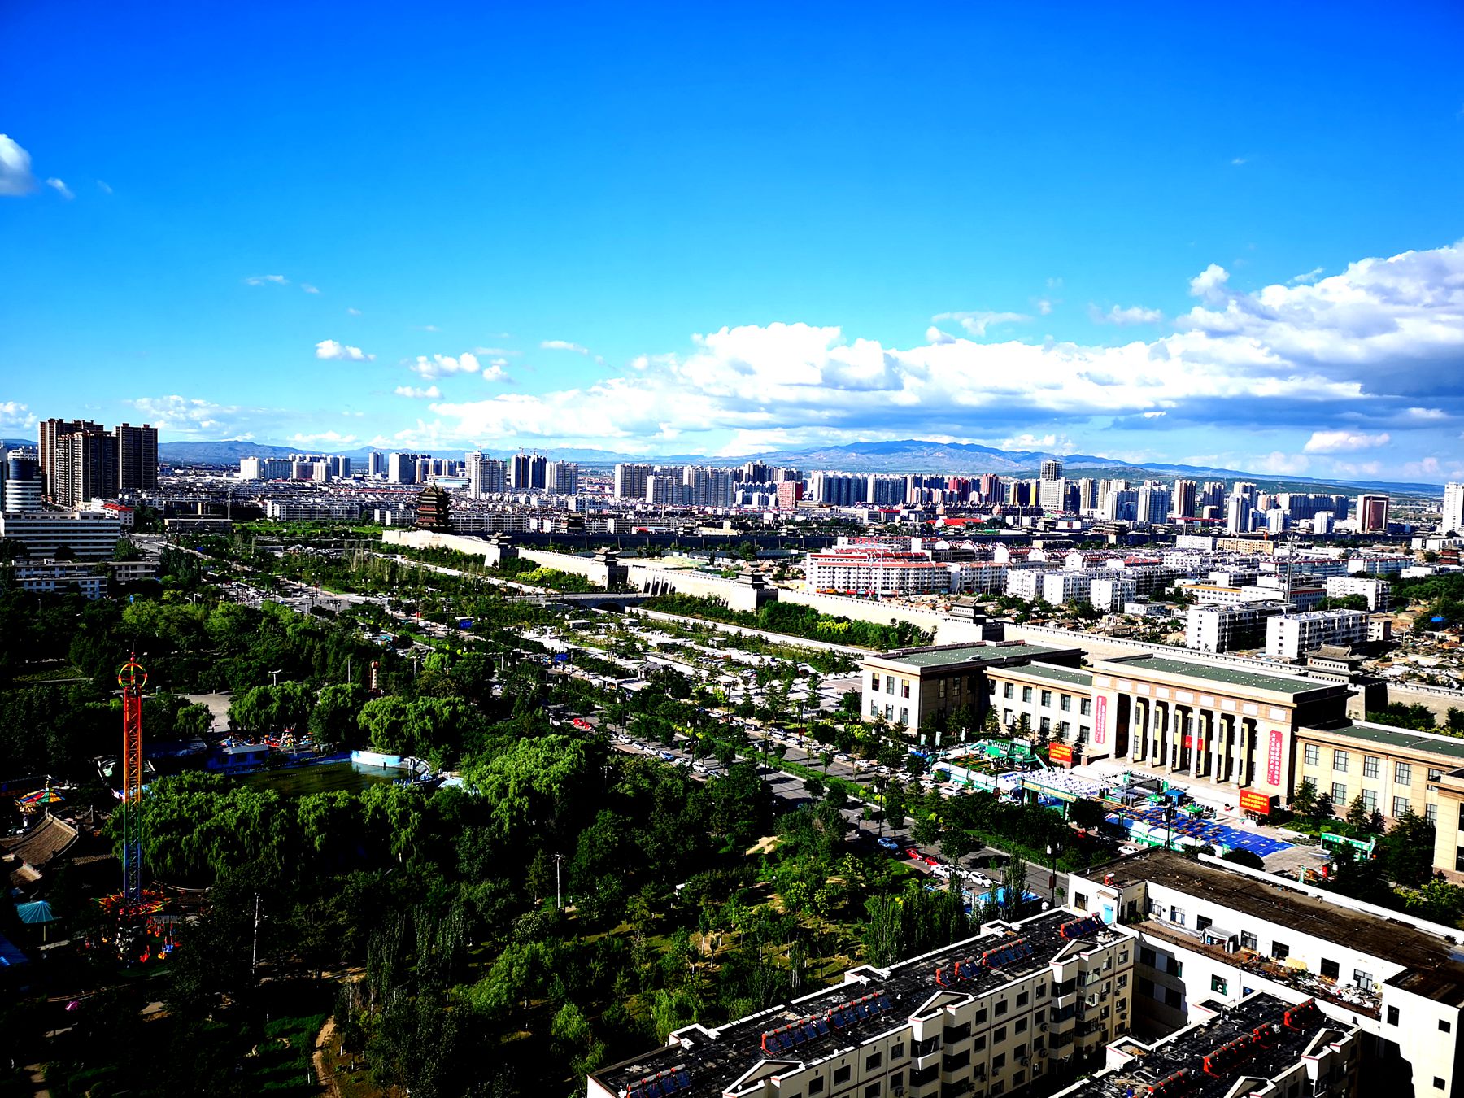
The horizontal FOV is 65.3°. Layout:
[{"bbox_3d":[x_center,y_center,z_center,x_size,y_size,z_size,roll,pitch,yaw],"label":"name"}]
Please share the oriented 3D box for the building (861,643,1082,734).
[{"bbox_3d":[70.867,40.035,338.349,70.500,19.176,24.323,-1,5,-38],"label":"building"}]

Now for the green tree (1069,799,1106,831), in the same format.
[{"bbox_3d":[71.103,52.985,227.528,6.900,6.100,6.900,-1,5,-38],"label":"green tree"}]

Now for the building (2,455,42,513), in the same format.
[{"bbox_3d":[-516.556,-35.077,831.131,23.500,67.000,23.000,-1,5,-38],"label":"building"}]

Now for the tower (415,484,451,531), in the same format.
[{"bbox_3d":[-230.743,-30.460,882.791,22.800,37.800,22.800,2,4,7],"label":"tower"}]

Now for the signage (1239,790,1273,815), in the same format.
[{"bbox_3d":[108.483,52.324,236.507,0.400,3.750,6.050,-1,5,-38],"label":"signage"}]

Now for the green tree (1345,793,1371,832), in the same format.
[{"bbox_3d":[129.415,54.446,235.728,5.100,7.900,5.100,-1,5,-38],"label":"green tree"}]

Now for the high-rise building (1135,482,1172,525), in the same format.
[{"bbox_3d":[650.481,-62.026,1760.000,52.000,78.580,18.000,-1,5,-38],"label":"high-rise building"}]

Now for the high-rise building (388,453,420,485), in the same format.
[{"bbox_3d":[-877.420,-208.509,3048.547,54.000,89.000,44.000,-1,5,-38],"label":"high-rise building"}]

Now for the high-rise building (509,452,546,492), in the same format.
[{"bbox_3d":[-422.412,-149.440,2380.000,72.000,93.610,18.000,-1,5,-38],"label":"high-rise building"}]

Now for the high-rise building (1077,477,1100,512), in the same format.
[{"bbox_3d":[765.625,-108.607,2450.000,26.000,86.860,24.000,-1,5,-38],"label":"high-rise building"}]

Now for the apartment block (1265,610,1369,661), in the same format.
[{"bbox_3d":[252.942,36.809,493.165,62.500,17.000,13.600,-1,5,-38],"label":"apartment block"}]

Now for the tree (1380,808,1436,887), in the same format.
[{"bbox_3d":[122.727,53.698,206.385,9.300,13.000,9.300,-1,5,-38],"label":"tree"}]

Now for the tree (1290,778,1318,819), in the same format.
[{"bbox_3d":[122.031,53.221,243.105,5.800,8.900,5.800,-1,5,-38],"label":"tree"}]

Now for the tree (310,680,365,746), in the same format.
[{"bbox_3d":[-95.506,39.587,276.387,12.600,15.200,12.600,-1,5,-38],"label":"tree"}]

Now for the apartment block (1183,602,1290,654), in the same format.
[{"bbox_3d":[222.525,34.383,498.988,64.000,17.500,13.500,-1,5,-38],"label":"apartment block"}]

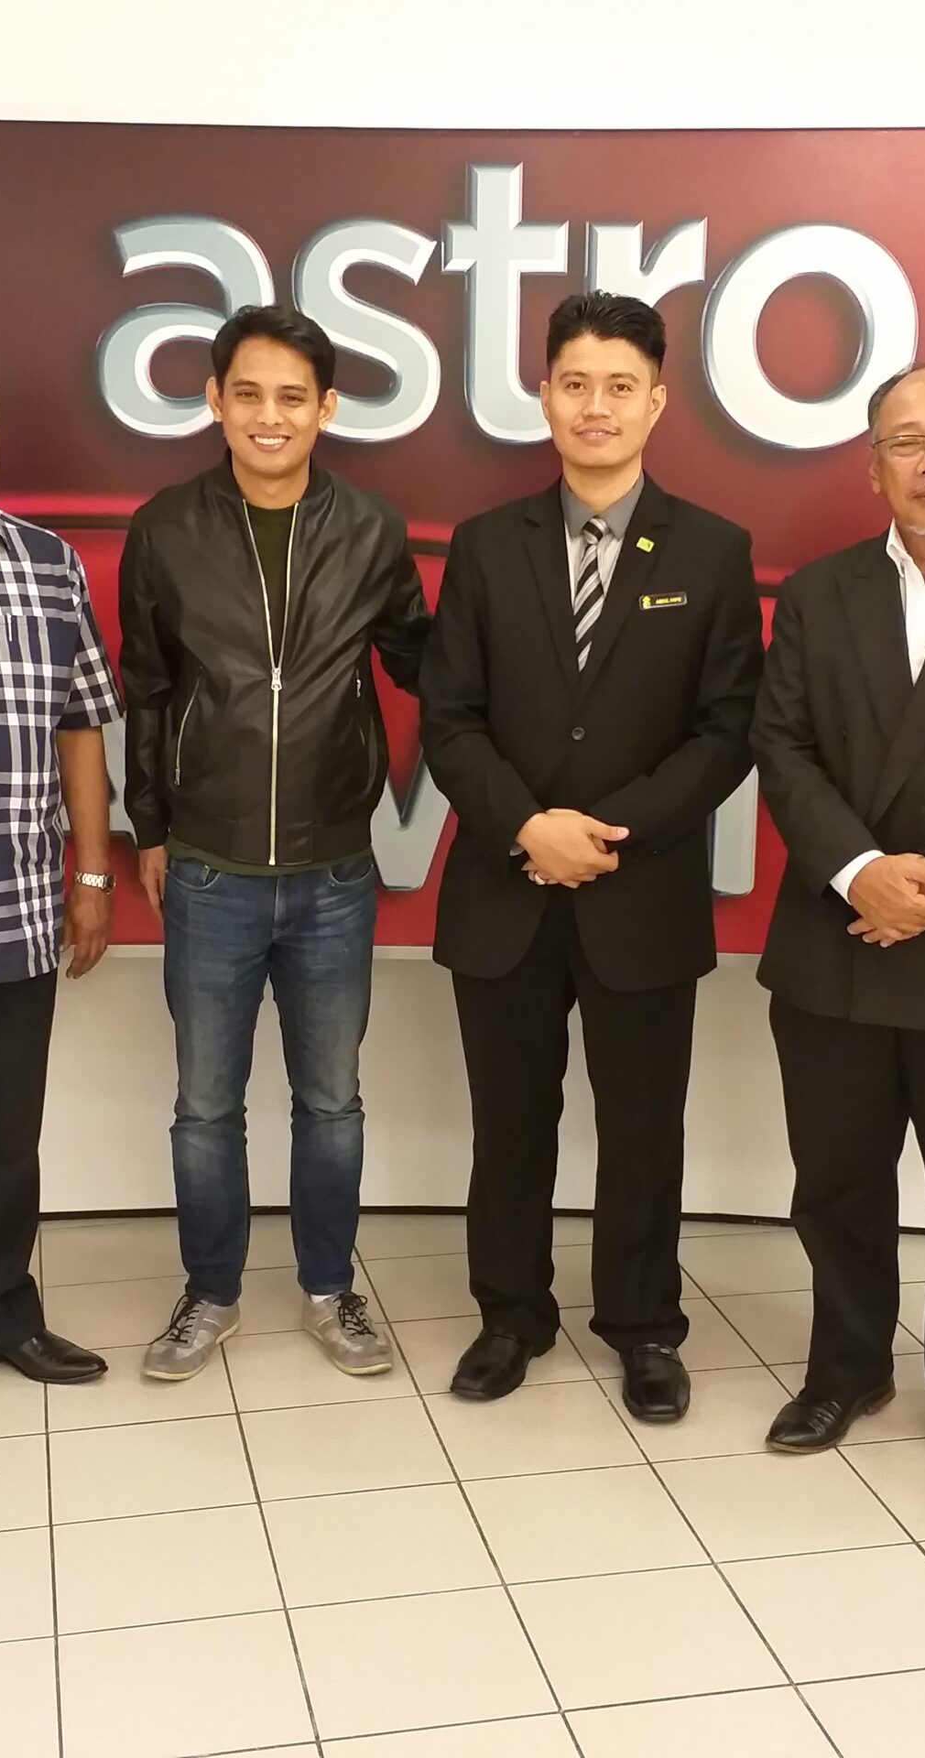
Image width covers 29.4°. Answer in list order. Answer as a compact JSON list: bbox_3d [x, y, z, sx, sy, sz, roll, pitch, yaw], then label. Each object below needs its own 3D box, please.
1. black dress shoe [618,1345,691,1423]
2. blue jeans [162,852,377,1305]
[{"bbox_3d":[0.325,0.793,2.965,0.105,0.108,0.282,1,11,4],"label":"black dress shoe"},{"bbox_3d":[-0.332,0.314,2.980,0.390,0.830,0.270,0,10,-1],"label":"blue jeans"}]

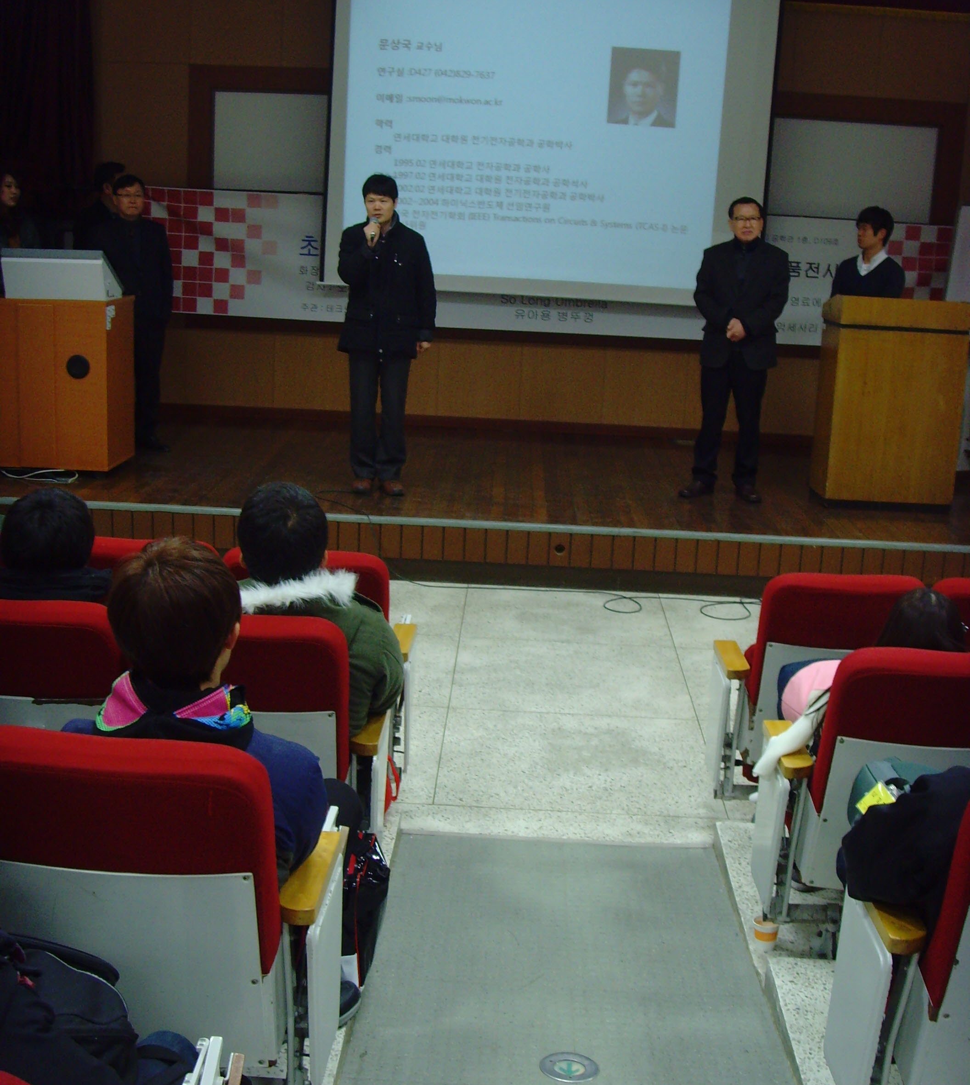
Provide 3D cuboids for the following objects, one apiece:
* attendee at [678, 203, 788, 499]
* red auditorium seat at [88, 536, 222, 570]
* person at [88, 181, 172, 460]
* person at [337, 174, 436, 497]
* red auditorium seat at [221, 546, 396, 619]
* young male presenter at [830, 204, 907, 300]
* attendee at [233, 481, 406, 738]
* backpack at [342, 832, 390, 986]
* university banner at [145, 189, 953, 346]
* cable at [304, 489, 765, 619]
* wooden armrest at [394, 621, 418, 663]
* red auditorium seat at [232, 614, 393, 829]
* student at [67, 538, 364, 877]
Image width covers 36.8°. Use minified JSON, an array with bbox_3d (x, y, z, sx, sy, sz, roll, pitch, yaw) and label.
[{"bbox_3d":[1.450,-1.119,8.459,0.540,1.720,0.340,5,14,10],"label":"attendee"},{"bbox_3d":[-1.121,0.351,5.032,0.580,0.900,0.610,4,13,6],"label":"red auditorium seat"},{"bbox_3d":[-2.157,-1.408,8.953,0.520,1.670,0.330,-1,14,-13],"label":"person"},{"bbox_3d":[-0.553,-1.125,7.982,0.540,1.727,0.380,2,14,-1],"label":"person"},{"bbox_3d":[-0.558,0.390,4.982,0.580,0.900,0.610,4,13,5],"label":"red auditorium seat"},{"bbox_3d":[2.340,-1.223,9.094,0.490,1.710,0.330,13,17,37],"label":"young male presenter"},{"bbox_3d":[-0.559,0.366,4.093,0.600,1.213,0.800,3,14,1],"label":"attendee"},{"bbox_3d":[-0.336,0.835,3.477,0.260,0.380,0.200,7,14,16],"label":"backpack"},{"bbox_3d":[0.386,-1.832,9.748,5.411,0.835,0.030,3,14,1],"label":"university banner"},{"bbox_3d":[0.249,0.038,7.695,2.450,0.360,1.050,3,14,1],"label":"cable"},{"bbox_3d":[-0.293,0.356,5.123,0.080,0.037,0.370,3,14,1],"label":"wooden armrest"},{"bbox_3d":[-0.577,0.546,3.930,0.570,0.900,0.640,4,13,5],"label":"red auditorium seat"},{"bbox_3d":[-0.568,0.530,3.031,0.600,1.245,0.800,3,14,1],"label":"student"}]

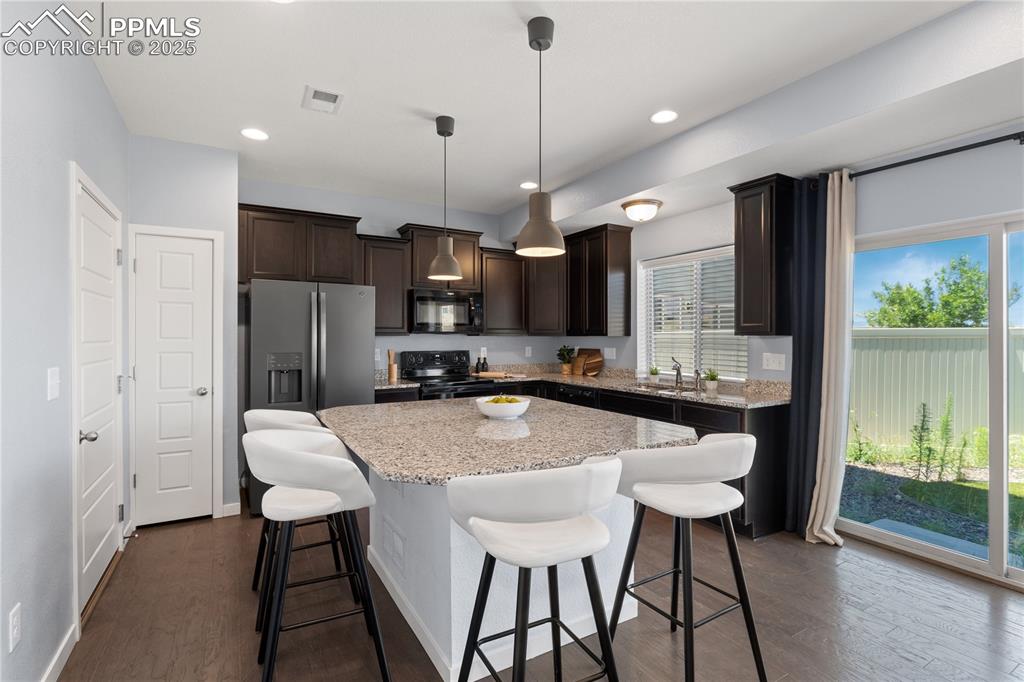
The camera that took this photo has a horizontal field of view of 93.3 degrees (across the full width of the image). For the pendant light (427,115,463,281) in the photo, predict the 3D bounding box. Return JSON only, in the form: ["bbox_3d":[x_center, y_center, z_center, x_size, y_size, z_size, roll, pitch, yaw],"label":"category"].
[{"bbox_3d":[-0.422,-0.911,3.081,0.220,1.011,0.220,0,0,0],"label":"pendant light"}]

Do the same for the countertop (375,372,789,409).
[{"bbox_3d":[0.244,0.423,4.123,2.460,0.046,3.005,0,0,-30],"label":"countertop"}]

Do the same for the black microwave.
[{"bbox_3d":[-0.723,-0.284,4.994,0.755,0.425,0.410,0,0,-30],"label":"black microwave"}]

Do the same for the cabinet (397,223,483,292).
[{"bbox_3d":[-0.754,-0.831,5.064,0.820,0.618,0.360,0,0,-30],"label":"cabinet"}]

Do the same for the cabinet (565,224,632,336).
[{"bbox_3d":[0.895,-0.592,5.067,0.345,1.090,0.710,0,0,-30],"label":"cabinet"}]

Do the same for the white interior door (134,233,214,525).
[{"bbox_3d":[-2.417,0.272,3.480,0.452,2.029,0.040,0,0,-30],"label":"white interior door"}]

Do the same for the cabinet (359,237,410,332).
[{"bbox_3d":[-1.301,-0.520,4.751,0.510,0.940,0.360,0,0,-30],"label":"cabinet"}]

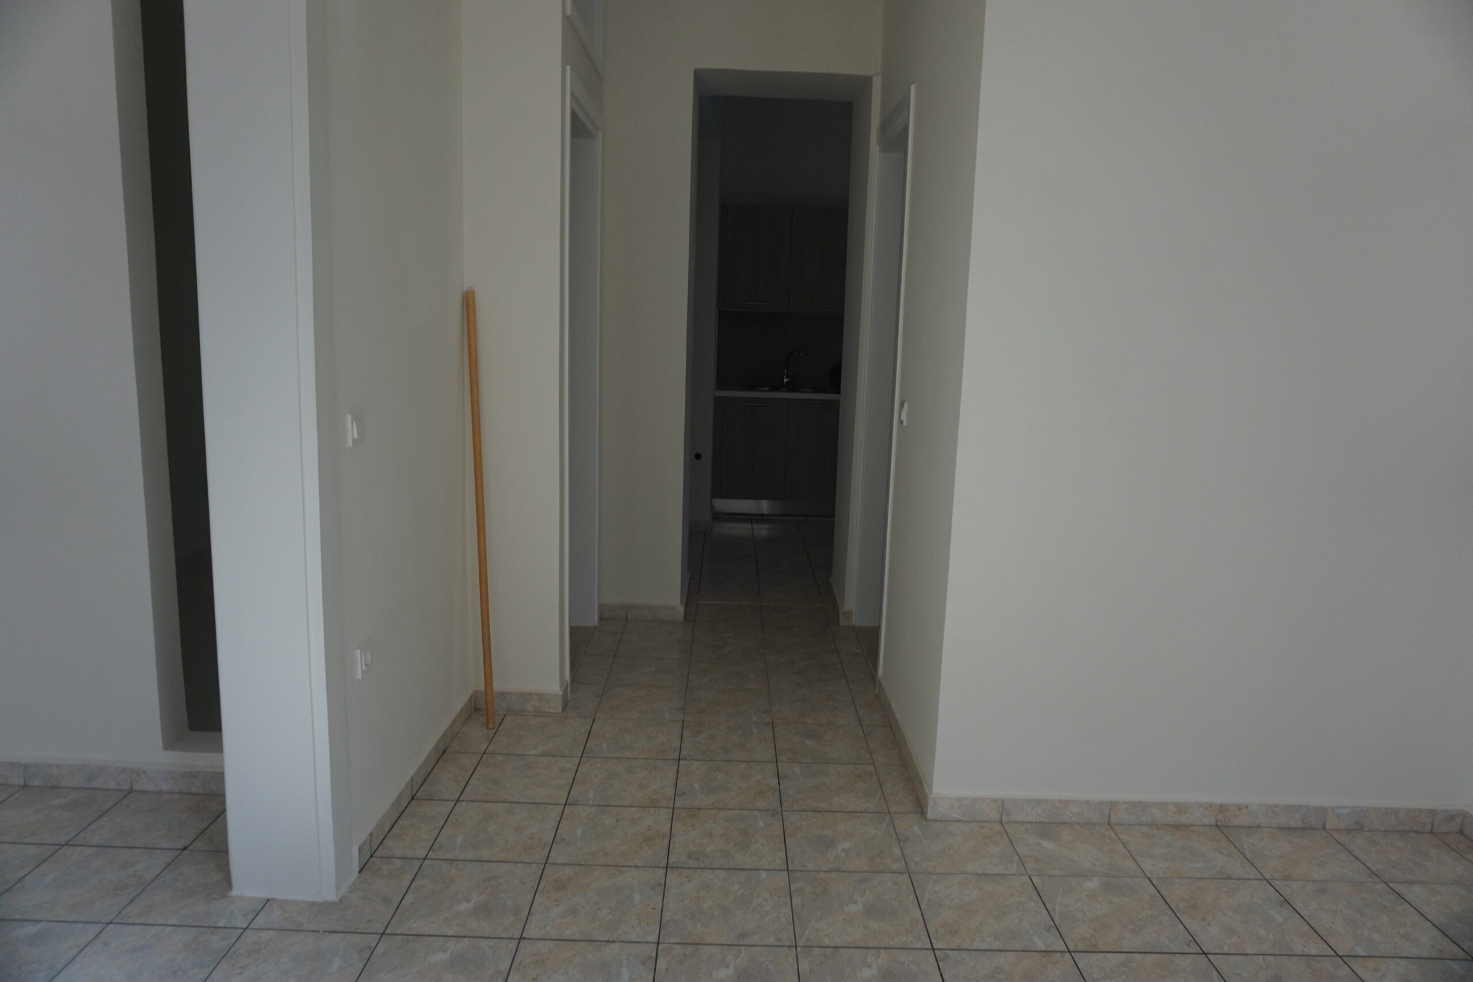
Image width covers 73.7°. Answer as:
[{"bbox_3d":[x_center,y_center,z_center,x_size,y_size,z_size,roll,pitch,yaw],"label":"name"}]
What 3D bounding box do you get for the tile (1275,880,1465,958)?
[{"bbox_3d":[1.623,1.113,2.510,0.326,0.010,0.326,2,10,-1],"label":"tile"}]

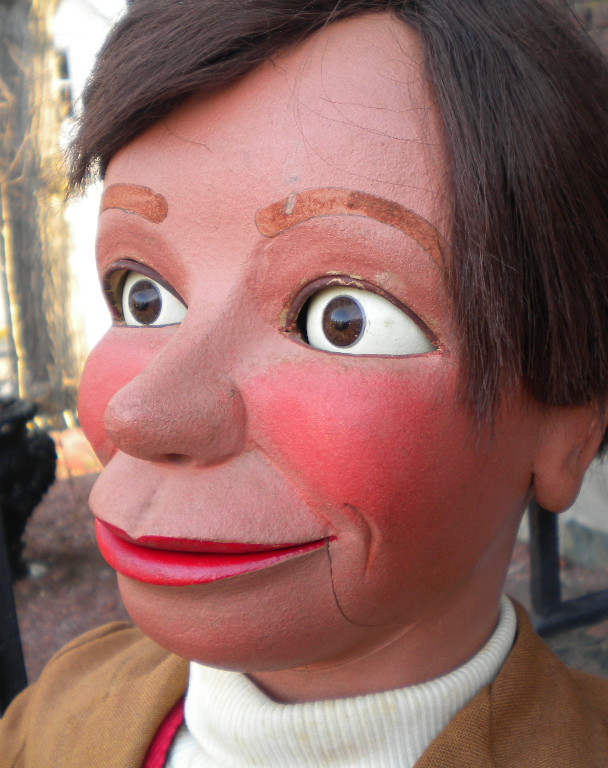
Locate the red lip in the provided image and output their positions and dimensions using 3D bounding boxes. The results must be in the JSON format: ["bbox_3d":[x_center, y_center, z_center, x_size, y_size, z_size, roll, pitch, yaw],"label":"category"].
[{"bbox_3d":[-0.037,0.044,0.282,0.086,0.017,0.030,8,7,35],"label":"red lip"}]

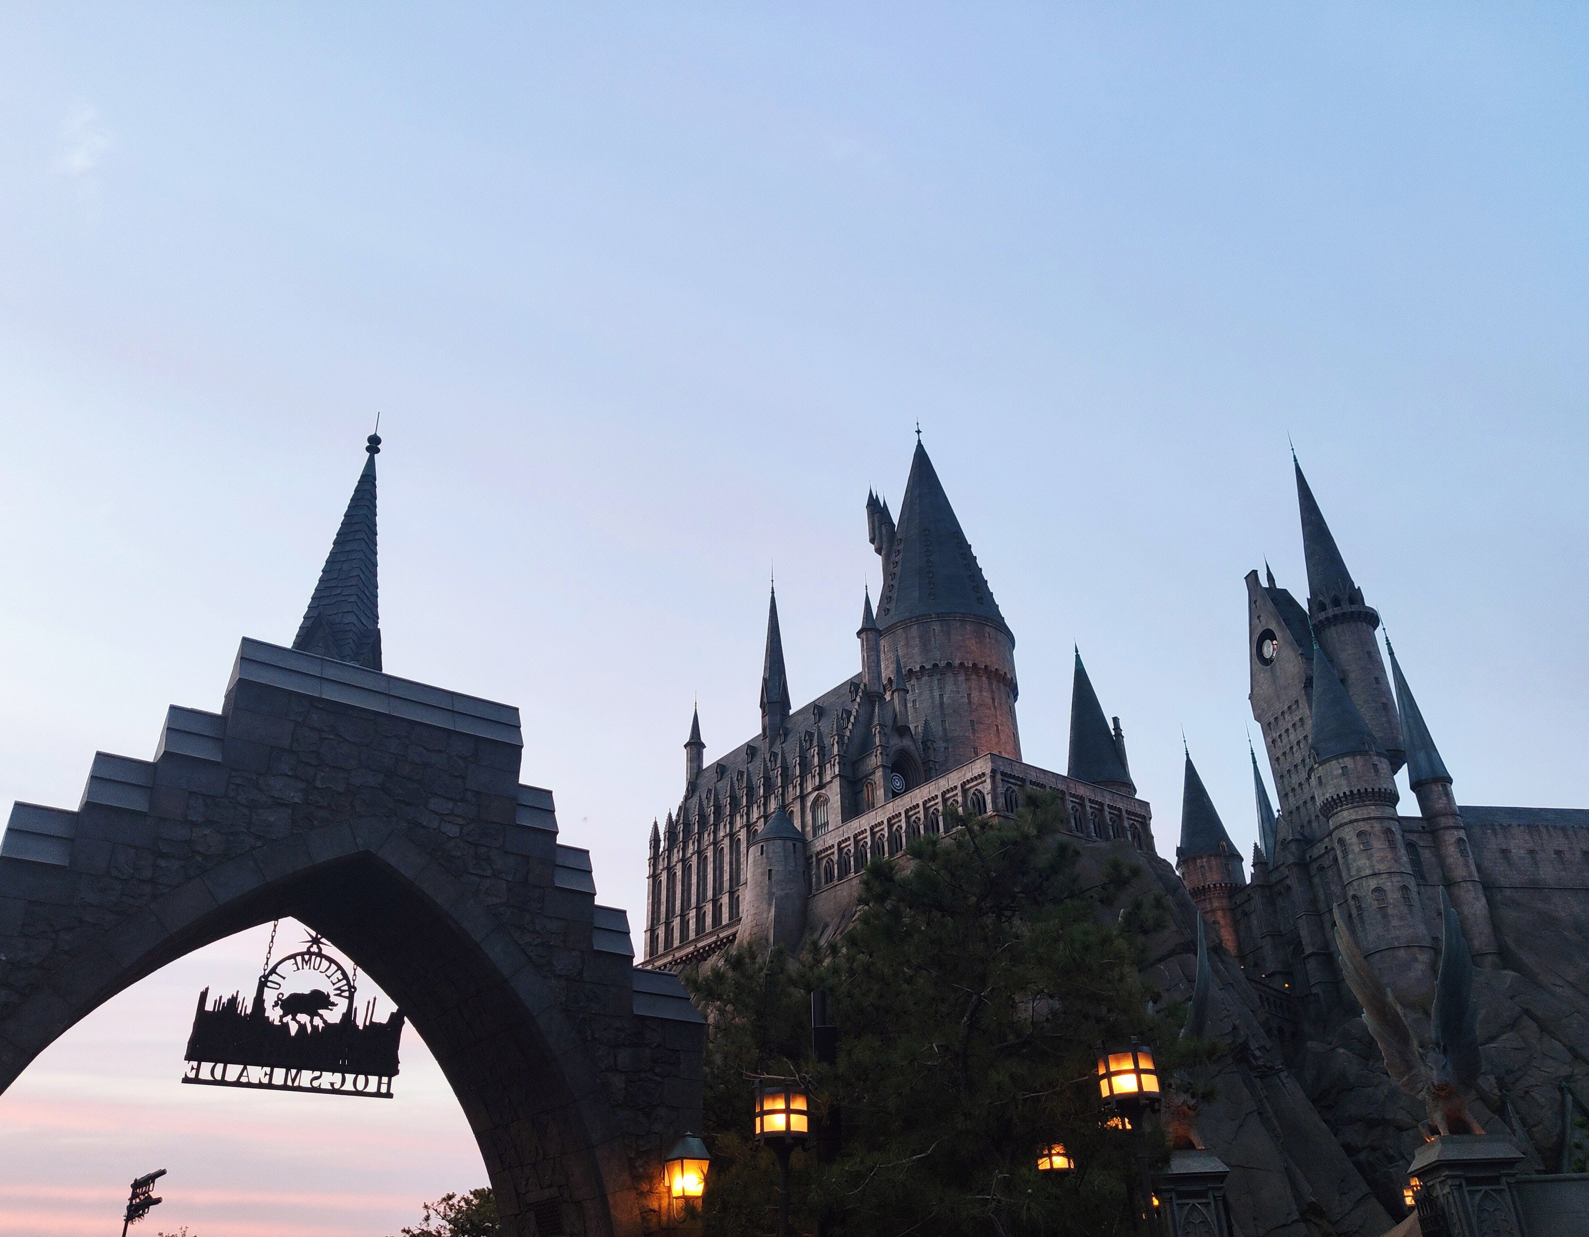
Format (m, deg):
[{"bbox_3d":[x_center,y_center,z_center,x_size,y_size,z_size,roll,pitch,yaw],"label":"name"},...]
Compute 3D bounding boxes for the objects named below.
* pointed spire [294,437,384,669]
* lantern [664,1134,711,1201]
[{"bbox_3d":[-5.848,-0.823,16.496,0.970,4.200,0.970,-6,-30,8],"label":"pointed spire"},{"bbox_3d":[-1.069,5.553,12.567,0.330,0.610,0.330,19,-36,-31],"label":"lantern"}]

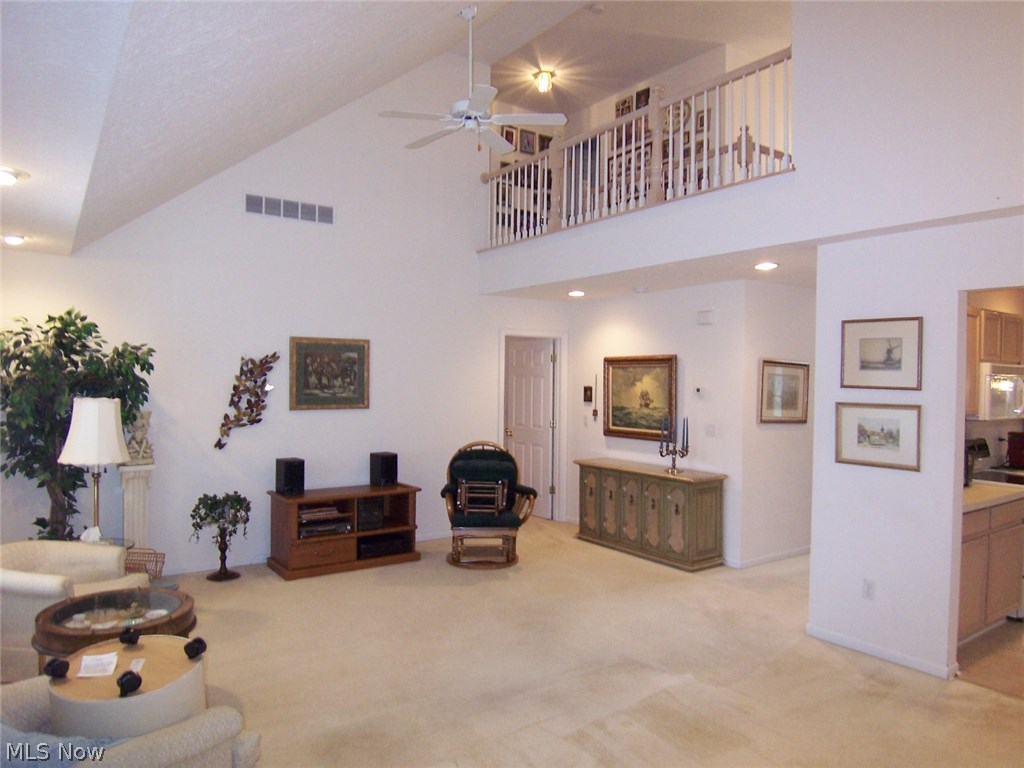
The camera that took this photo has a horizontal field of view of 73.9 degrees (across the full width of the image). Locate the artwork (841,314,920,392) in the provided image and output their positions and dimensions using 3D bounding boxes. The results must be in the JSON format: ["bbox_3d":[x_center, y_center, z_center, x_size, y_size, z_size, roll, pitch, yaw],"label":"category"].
[{"bbox_3d":[2.137,-0.173,3.958,0.025,0.405,0.455,0,1,-35],"label":"artwork"}]

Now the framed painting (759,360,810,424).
[{"bbox_3d":[2.415,0.083,6.042,0.727,0.533,0.038,1,1,-36],"label":"framed painting"}]

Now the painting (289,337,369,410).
[{"bbox_3d":[-1.605,-0.084,6.017,0.721,0.626,0.035,1,1,-36],"label":"painting"}]

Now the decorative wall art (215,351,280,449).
[{"bbox_3d":[-2.166,0.131,5.591,0.510,0.793,0.060,1,1,-36],"label":"decorative wall art"}]

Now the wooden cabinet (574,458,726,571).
[{"bbox_3d":[1.232,1.166,6.304,0.465,0.756,1.475,1,1,-36],"label":"wooden cabinet"}]

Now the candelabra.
[{"bbox_3d":[1.471,0.534,6.146,0.260,0.525,0.270,0,1,-35],"label":"candelabra"}]

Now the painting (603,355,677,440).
[{"bbox_3d":[1.256,0.131,6.659,0.055,0.798,0.960,1,1,-36],"label":"painting"}]

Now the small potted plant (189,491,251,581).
[{"bbox_3d":[-2.230,1.165,5.252,0.460,0.680,0.440,1,1,-36],"label":"small potted plant"}]

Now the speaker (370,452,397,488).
[{"bbox_3d":[-1.151,0.771,6.125,0.162,0.281,0.195,0,1,-41],"label":"speaker"}]

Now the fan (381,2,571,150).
[{"bbox_3d":[-0.249,-2.135,4.713,1.250,0.920,1.270,1,1,7],"label":"fan"}]

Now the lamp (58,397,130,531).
[{"bbox_3d":[-2.619,0.792,4.256,0.450,1.422,0.450,1,1,-36],"label":"lamp"}]

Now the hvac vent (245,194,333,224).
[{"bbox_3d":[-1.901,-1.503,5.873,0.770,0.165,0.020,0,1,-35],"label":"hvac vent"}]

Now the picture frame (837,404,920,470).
[{"bbox_3d":[2.124,0.301,3.973,0.025,0.365,0.485,0,1,-35],"label":"picture frame"}]

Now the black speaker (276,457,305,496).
[{"bbox_3d":[-1.828,0.767,5.614,0.162,0.282,0.210,0,1,-36],"label":"black speaker"}]

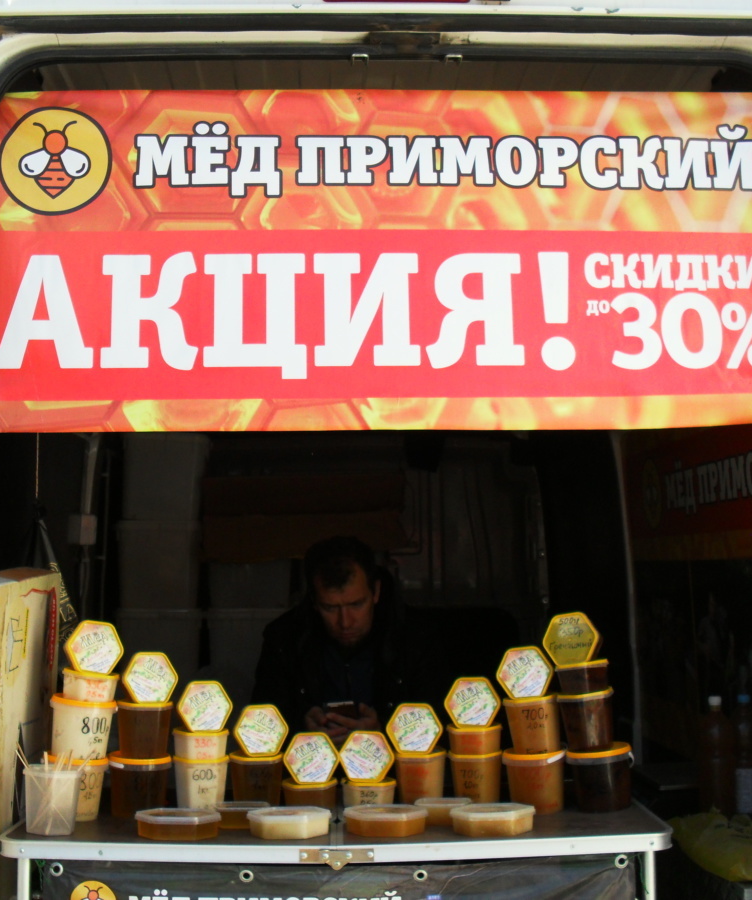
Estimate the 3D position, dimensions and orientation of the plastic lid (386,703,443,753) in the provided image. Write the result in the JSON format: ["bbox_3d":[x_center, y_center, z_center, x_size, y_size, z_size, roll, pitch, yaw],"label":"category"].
[{"bbox_3d":[0.080,0.570,2.489,0.112,0.103,0.022,0,-12,0],"label":"plastic lid"}]

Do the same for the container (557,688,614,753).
[{"bbox_3d":[0.425,0.543,2.435,0.099,0.112,0.112,-5,-5,-5],"label":"container"}]

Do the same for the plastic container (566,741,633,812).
[{"bbox_3d":[0.436,0.641,2.360,0.128,0.114,0.128,-3,-5,0],"label":"plastic container"}]

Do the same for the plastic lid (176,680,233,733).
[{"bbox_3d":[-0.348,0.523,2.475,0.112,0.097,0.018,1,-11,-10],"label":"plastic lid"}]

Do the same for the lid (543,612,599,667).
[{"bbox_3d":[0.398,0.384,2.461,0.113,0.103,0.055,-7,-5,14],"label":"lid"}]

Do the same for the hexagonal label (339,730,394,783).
[{"bbox_3d":[-0.018,0.628,2.487,0.112,0.103,0.022,2,-11,0],"label":"hexagonal label"}]

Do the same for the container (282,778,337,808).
[{"bbox_3d":[-0.137,0.715,2.510,0.112,0.055,0.099,0,-5,0],"label":"container"}]

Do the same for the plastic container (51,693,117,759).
[{"bbox_3d":[-0.569,0.544,2.375,0.131,0.113,0.131,4,-6,-3],"label":"plastic container"}]

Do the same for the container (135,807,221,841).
[{"bbox_3d":[-0.367,0.694,2.245,0.158,0.042,0.100,1,-5,0],"label":"container"}]

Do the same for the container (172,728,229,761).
[{"bbox_3d":[-0.342,0.576,2.370,0.107,0.056,0.096,0,-5,-2],"label":"container"}]

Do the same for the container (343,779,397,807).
[{"bbox_3d":[-0.013,0.714,2.510,0.112,0.055,0.099,0,-5,4],"label":"container"}]

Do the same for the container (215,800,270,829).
[{"bbox_3d":[-0.247,0.678,2.253,0.108,0.045,0.082,1,-6,-3],"label":"container"}]

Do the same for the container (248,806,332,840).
[{"bbox_3d":[-0.153,0.673,2.191,0.150,0.045,0.095,1,-6,-1],"label":"container"}]

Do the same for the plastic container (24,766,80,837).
[{"bbox_3d":[-0.602,0.655,2.260,0.098,0.116,0.112,2,-5,-9],"label":"plastic container"}]

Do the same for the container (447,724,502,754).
[{"bbox_3d":[0.204,0.598,2.507,0.114,0.053,0.101,-1,-6,0],"label":"container"}]

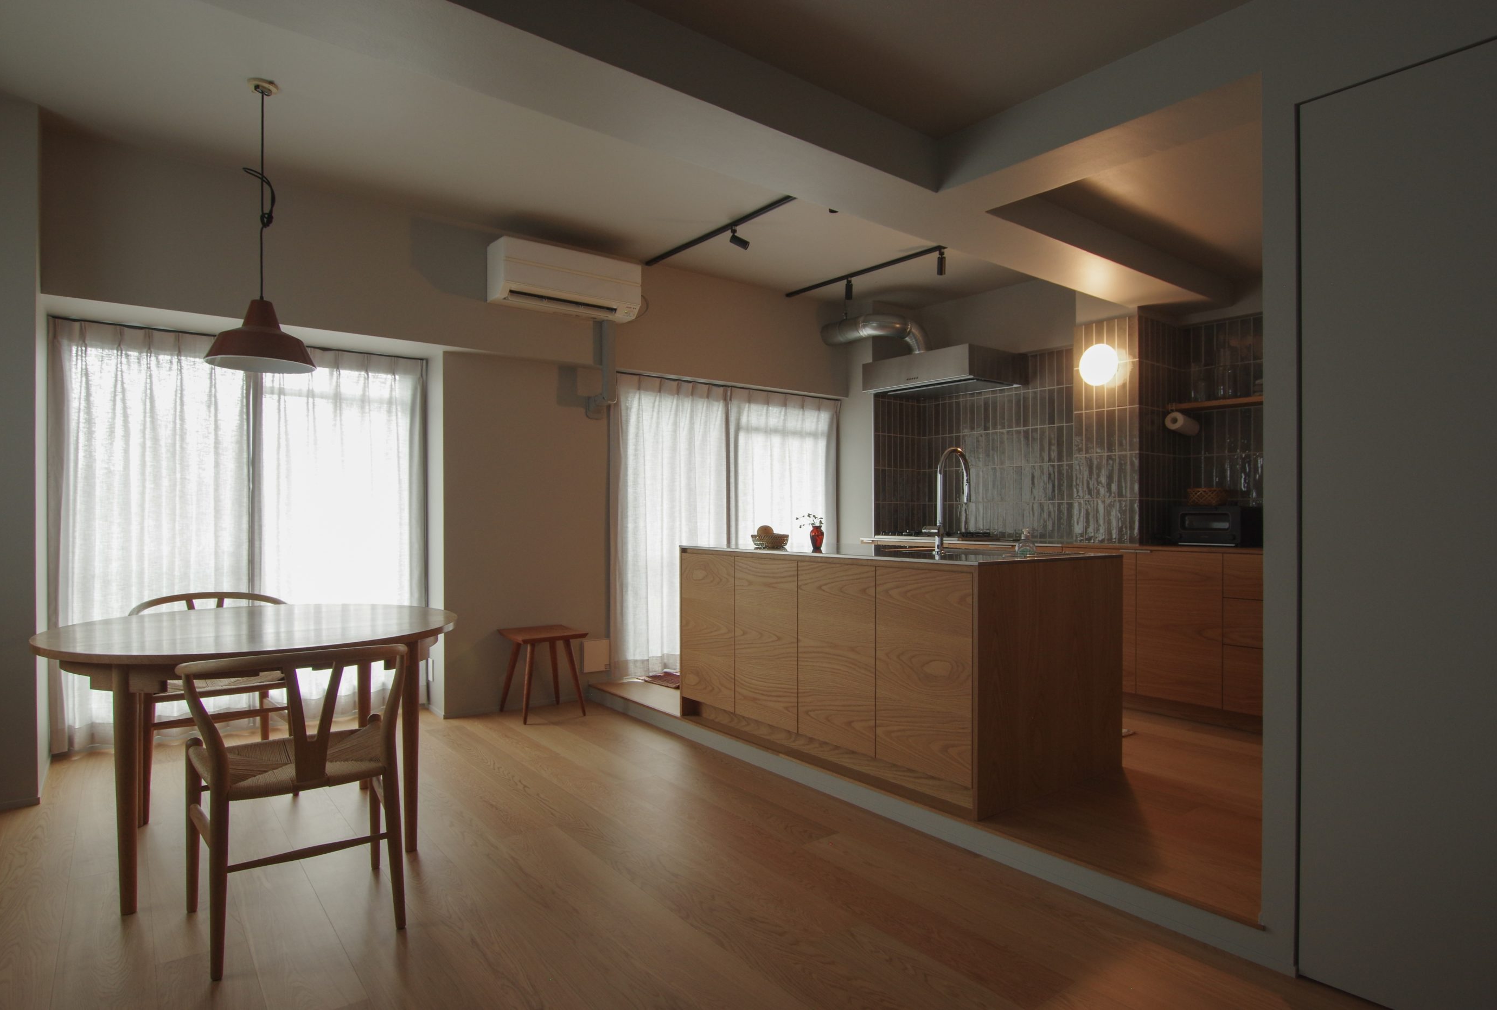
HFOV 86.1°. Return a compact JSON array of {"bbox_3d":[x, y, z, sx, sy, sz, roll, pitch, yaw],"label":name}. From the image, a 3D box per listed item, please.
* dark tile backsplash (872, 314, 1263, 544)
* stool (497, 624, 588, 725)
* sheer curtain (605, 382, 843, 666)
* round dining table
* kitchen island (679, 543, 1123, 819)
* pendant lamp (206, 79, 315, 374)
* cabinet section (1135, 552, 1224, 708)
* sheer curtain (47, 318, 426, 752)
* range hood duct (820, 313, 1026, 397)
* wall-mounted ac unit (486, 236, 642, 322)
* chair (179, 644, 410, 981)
[{"bbox_3d":[1.840,-0.403,4.944,0.565,1.235,2.338,1,-1,-39],"label":"dark tile backsplash"},{"bbox_3d":[-1.132,0.924,4.410,0.400,0.443,0.400,1,-1,-39],"label":"stool"},{"bbox_3d":[-0.078,0.123,5.417,1.906,1.853,0.111,1,-1,-39],"label":"sheer curtain"},{"bbox_3d":[-1.625,0.765,2.709,1.200,0.727,1.200,0,-1,0],"label":"round dining table"},{"bbox_3d":[0.583,0.627,3.626,0.937,0.849,1.760,1,-1,-39],"label":"kitchen island"},{"bbox_3d":[-1.740,-0.997,2.871,0.339,1.030,0.339,1,-1,-39],"label":"pendant lamp"},{"bbox_3d":[2.352,0.609,4.149,0.560,0.735,0.412,1,-1,-38],"label":"cabinet section"},{"bbox_3d":[-2.466,0.146,4.041,1.620,1.968,0.111,1,-1,-39],"label":"sheer curtain"},{"bbox_3d":[1.204,-1.039,5.519,0.831,0.532,1.141,1,-1,-39],"label":"range hood duct"},{"bbox_3d":[-0.986,-1.193,4.346,0.789,0.310,0.250,1,-1,-39],"label":"wall-mounted ac unit"},{"bbox_3d":[-1.208,0.743,2.177,0.550,0.765,0.505,0,-1,-35],"label":"chair"}]

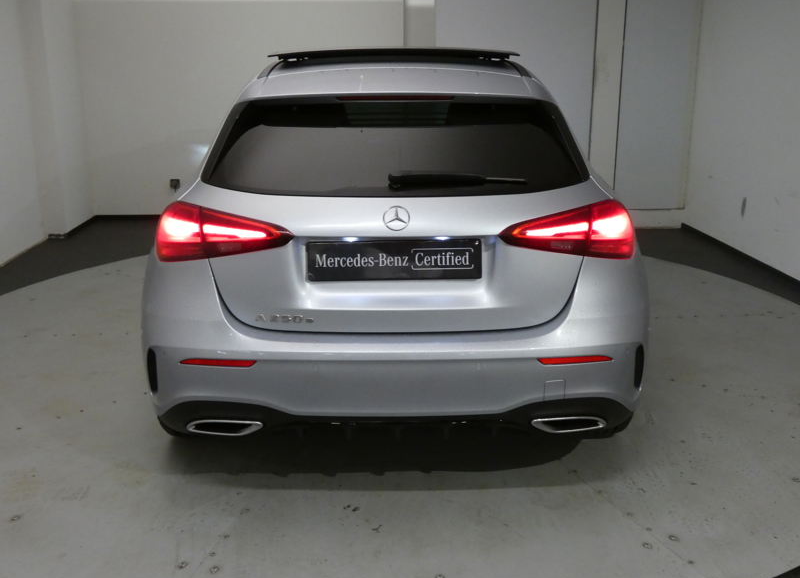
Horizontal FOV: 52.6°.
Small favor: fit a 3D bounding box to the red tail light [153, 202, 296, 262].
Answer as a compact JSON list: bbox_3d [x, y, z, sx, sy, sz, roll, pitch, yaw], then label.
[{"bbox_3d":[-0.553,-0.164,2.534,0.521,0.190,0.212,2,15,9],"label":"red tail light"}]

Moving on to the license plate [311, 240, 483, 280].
[{"bbox_3d":[-0.016,-0.086,2.428,0.525,0.118,0.018,0,12,-1],"label":"license plate"}]

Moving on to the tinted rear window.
[{"bbox_3d":[-0.013,-0.443,2.561,1.202,0.402,0.105,0,-21,-1],"label":"tinted rear window"}]

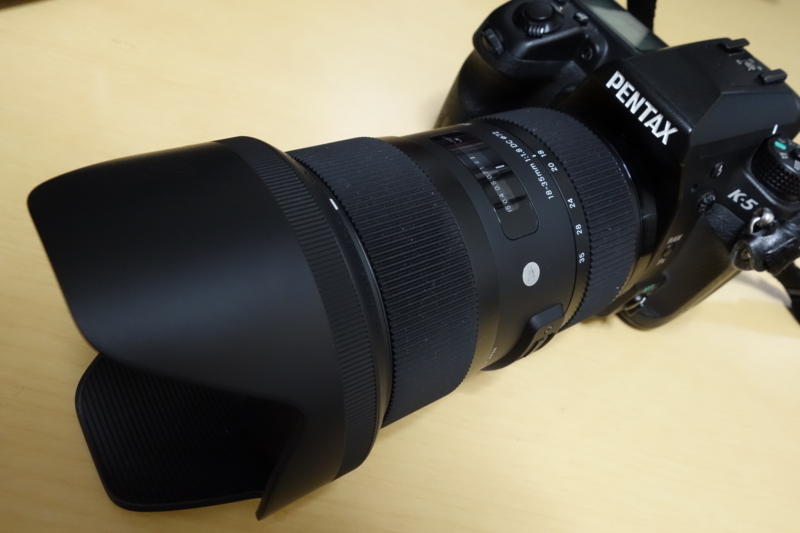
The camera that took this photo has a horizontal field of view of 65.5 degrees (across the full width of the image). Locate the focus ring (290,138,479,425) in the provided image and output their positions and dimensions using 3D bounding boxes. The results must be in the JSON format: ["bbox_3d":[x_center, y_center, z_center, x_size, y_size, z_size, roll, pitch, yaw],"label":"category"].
[{"bbox_3d":[-0.016,0.006,0.173,0.026,0.079,0.079,-19,63,-35],"label":"focus ring"}]

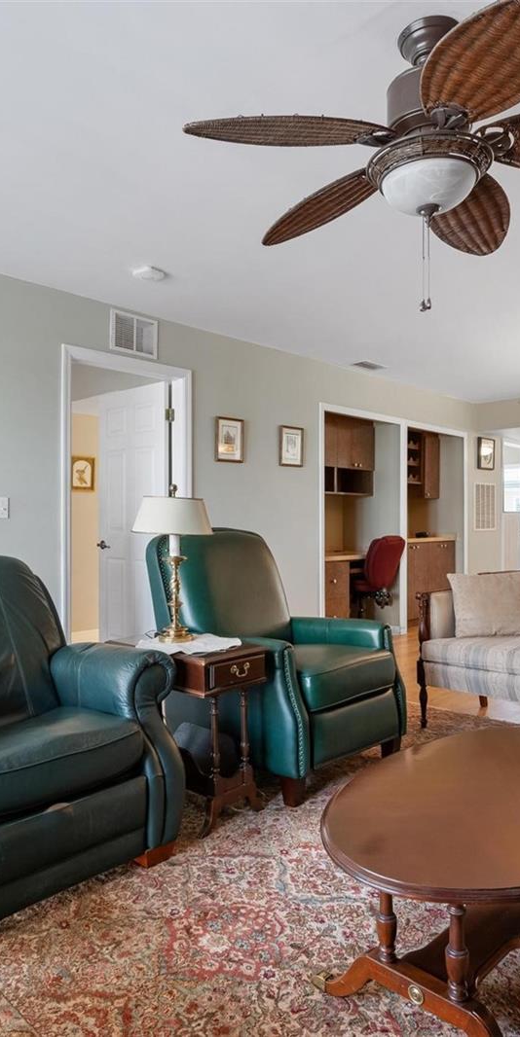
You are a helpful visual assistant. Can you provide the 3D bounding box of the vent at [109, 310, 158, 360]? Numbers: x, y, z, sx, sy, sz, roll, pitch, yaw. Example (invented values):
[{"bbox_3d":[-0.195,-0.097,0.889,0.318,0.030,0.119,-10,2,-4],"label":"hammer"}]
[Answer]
[{"bbox_3d":[-0.780,-1.152,4.069,0.018,0.240,0.360,0,0,44],"label":"vent"}]

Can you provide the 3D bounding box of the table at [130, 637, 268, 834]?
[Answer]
[{"bbox_3d":[-0.293,0.810,2.545,0.560,0.635,0.330,0,0,42],"label":"table"}]

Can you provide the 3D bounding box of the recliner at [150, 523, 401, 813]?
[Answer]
[{"bbox_3d":[0.063,0.594,3.201,0.990,1.080,0.930,0,0,44],"label":"recliner"}]

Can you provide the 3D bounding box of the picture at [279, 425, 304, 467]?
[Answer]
[{"bbox_3d":[0.254,-0.567,5.098,0.024,0.310,0.257,0,0,44],"label":"picture"}]

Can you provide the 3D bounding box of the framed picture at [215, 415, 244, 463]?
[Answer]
[{"bbox_3d":[-0.207,-0.562,4.626,0.024,0.312,0.257,0,0,44],"label":"framed picture"}]

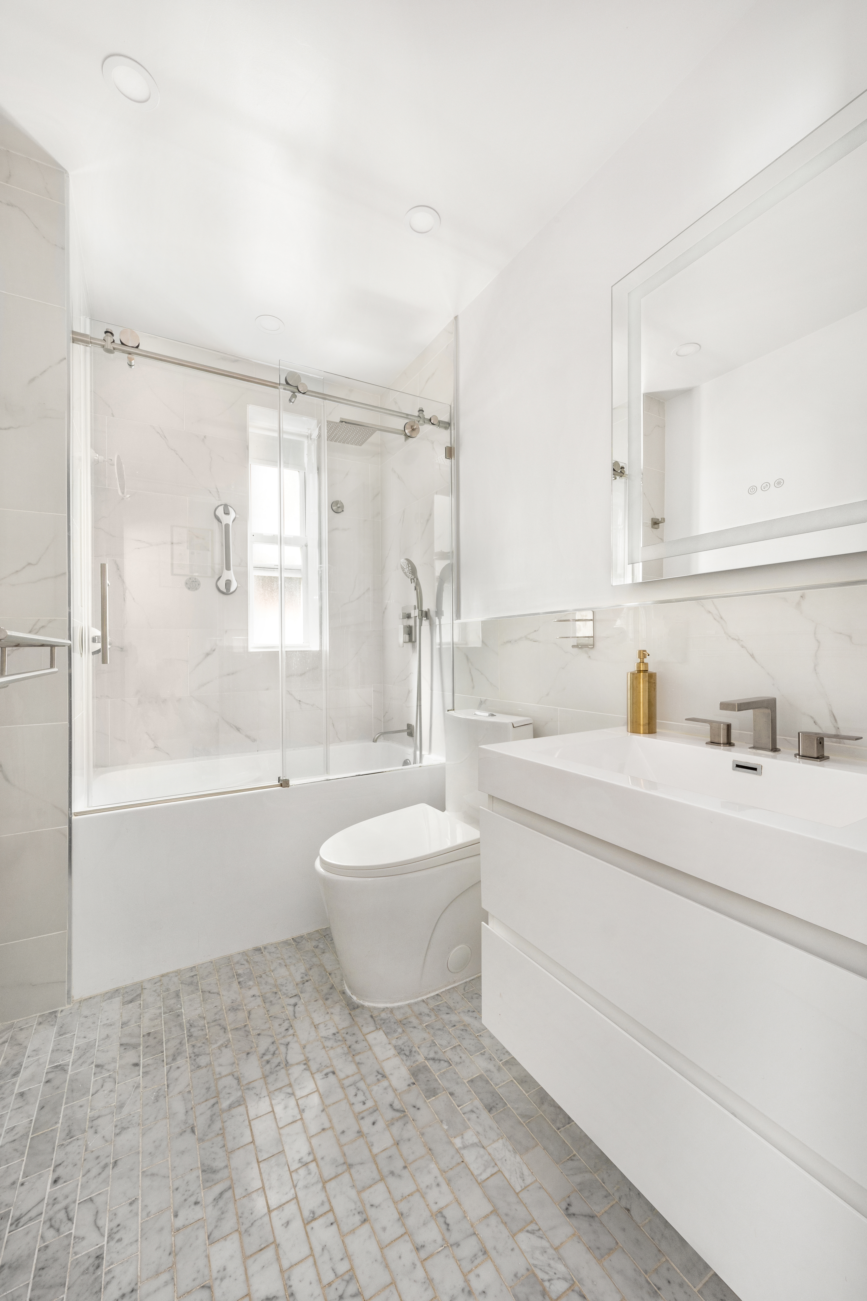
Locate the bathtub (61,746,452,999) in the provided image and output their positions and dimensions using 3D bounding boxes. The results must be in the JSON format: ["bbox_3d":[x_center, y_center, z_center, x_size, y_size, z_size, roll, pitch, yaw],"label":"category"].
[{"bbox_3d":[-0.671,0.761,2.154,1.349,0.539,0.770,0,0,-30],"label":"bathtub"}]

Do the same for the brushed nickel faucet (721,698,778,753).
[{"bbox_3d":[0.642,0.152,1.026,0.164,0.107,0.049,0,0,-30],"label":"brushed nickel faucet"}]

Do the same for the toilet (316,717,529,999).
[{"bbox_3d":[-0.051,0.631,1.688,0.700,0.798,0.376,0,0,-30],"label":"toilet"}]

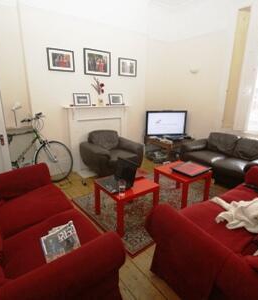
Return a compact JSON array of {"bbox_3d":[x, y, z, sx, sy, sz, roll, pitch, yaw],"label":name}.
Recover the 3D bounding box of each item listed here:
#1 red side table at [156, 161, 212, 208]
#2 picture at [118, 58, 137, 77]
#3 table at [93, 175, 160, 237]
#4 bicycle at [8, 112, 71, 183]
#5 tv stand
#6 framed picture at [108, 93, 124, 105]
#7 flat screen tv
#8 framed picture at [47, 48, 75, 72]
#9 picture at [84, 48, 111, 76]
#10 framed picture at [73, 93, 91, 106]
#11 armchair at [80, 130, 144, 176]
[{"bbox_3d":[0.749,0.498,2.680,0.550,0.450,0.550,-10,18,-35],"label":"red side table"},{"bbox_3d":[-0.019,-1.701,3.854,0.430,0.332,0.030,-8,17,-29],"label":"picture"},{"bbox_3d":[-0.031,0.604,2.252,0.550,0.450,0.550,-10,18,-35],"label":"table"},{"bbox_3d":[-1.800,-0.001,3.215,1.680,1.120,0.570,-2,15,-9],"label":"bicycle"},{"bbox_3d":[0.938,-0.034,4.632,0.680,0.490,0.880,-10,18,-36],"label":"tv stand"},{"bbox_3d":[-0.274,-1.071,3.973,0.310,0.230,0.025,-10,9,-36],"label":"framed picture"},{"bbox_3d":[0.959,-0.644,4.689,1.040,0.630,0.110,-3,15,-14],"label":"flat screen tv"},{"bbox_3d":[-1.161,-1.544,3.216,0.437,0.338,0.030,-8,17,-29],"label":"framed picture"},{"bbox_3d":[-0.585,-1.645,3.533,0.530,0.438,0.030,-8,17,-29],"label":"picture"},{"bbox_3d":[-0.879,-0.947,3.539,0.315,0.230,0.025,-10,9,-36],"label":"framed picture"},{"bbox_3d":[-0.305,0.092,3.504,0.960,0.810,0.860,-9,17,-31],"label":"armchair"}]

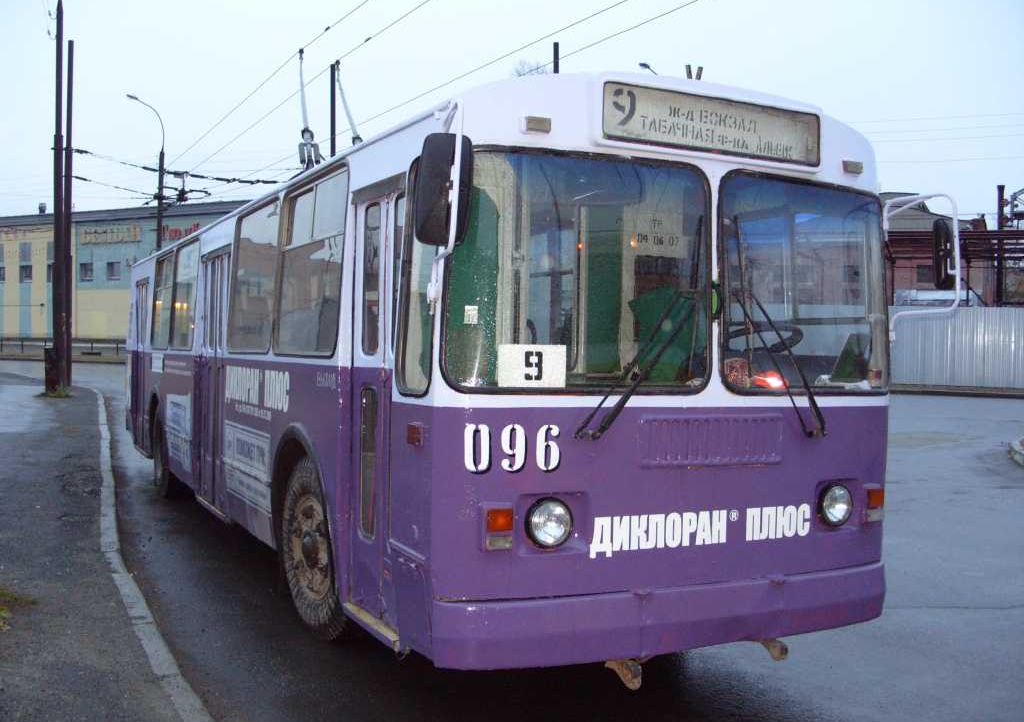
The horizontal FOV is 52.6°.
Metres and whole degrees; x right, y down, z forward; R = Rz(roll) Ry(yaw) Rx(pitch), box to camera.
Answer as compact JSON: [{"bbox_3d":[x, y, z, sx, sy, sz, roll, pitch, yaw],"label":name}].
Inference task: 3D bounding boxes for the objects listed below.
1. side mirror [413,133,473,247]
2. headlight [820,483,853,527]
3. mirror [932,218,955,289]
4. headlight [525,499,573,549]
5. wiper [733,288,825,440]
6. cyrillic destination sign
[{"bbox_3d":[-0.237,-0.593,3.588,0.190,0.375,0.075,4,0,9],"label":"side mirror"},{"bbox_3d":[1.577,0.700,5.032,0.200,0.207,0.085,1,1,-26],"label":"headlight"},{"bbox_3d":[2.289,-0.565,5.493,0.075,0.370,0.190,2,1,38],"label":"mirror"},{"bbox_3d":[0.157,0.676,4.324,0.200,0.207,0.085,1,1,-26],"label":"headlight"},{"bbox_3d":[1.236,-0.004,4.779,0.160,0.810,0.080,-35,16,-21],"label":"wiper"},{"bbox_3d":[0.917,-1.056,4.684,1.190,0.250,0.060,1,1,-26],"label":"cyrillic destination sign"}]

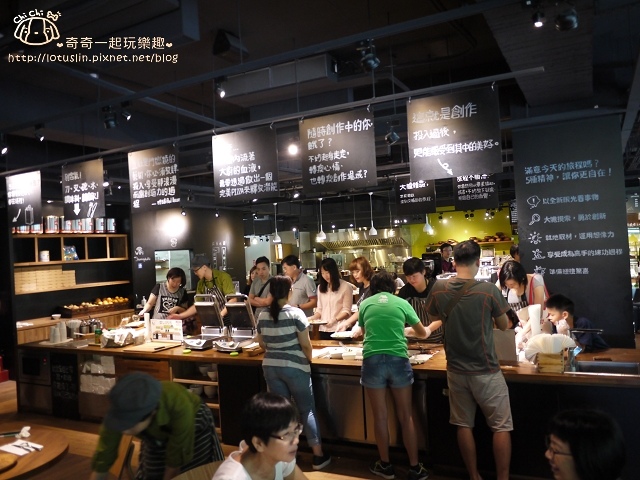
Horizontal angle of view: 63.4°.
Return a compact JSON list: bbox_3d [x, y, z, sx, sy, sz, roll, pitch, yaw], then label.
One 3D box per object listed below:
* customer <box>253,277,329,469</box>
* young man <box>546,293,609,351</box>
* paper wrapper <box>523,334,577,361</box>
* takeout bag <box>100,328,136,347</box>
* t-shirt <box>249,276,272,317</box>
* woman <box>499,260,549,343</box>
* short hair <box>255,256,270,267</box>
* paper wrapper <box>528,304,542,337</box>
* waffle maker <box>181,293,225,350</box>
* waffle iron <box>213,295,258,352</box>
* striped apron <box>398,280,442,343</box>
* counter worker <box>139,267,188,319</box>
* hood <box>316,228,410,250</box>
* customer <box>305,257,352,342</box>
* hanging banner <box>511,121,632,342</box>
[{"bbox_3d":[-0.234,1.063,4.241,0.470,1.550,0.340,-4,-3,32],"label":"customer"},{"bbox_3d":[2.238,1.029,4.436,0.440,1.220,0.400,-1,-3,-37],"label":"young man"},{"bbox_3d":[1.560,0.731,3.520,0.330,0.190,0.140,-4,-1,26],"label":"paper wrapper"},{"bbox_3d":[-2.304,1.128,5.944,0.330,0.160,0.250,-4,-3,27],"label":"takeout bag"},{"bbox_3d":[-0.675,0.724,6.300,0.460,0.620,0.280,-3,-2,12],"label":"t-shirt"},{"bbox_3d":[1.765,0.919,4.342,0.500,1.470,0.550,-4,-1,37],"label":"woman"},{"bbox_3d":[-0.672,0.251,6.050,0.180,0.140,0.200,-3,-1,-12],"label":"short hair"},{"bbox_3d":[1.603,0.614,3.850,0.100,0.290,0.090,-4,-1,26],"label":"paper wrapper"},{"bbox_3d":[-1.238,0.877,5.556,0.320,0.530,0.380,-4,-3,27],"label":"waffle maker"},{"bbox_3d":[-0.782,0.793,4.857,0.280,0.480,0.400,-4,-1,26],"label":"waffle iron"},{"bbox_3d":[1.010,0.714,5.100,0.450,0.620,0.360,-4,-3,21],"label":"striped apron"},{"bbox_3d":[-1.834,1.108,6.243,0.520,1.540,0.480,-3,-1,6],"label":"counter worker"},{"bbox_3d":[0.867,-0.030,10.186,1.700,0.420,0.800,-4,-1,26],"label":"hood"},{"bbox_3d":[0.126,0.977,5.293,0.460,1.560,0.420,-4,-1,27],"label":"customer"},{"bbox_3d":[2.449,-0.001,5.039,0.942,2.295,0.040,-4,-3,27],"label":"hanging banner"}]

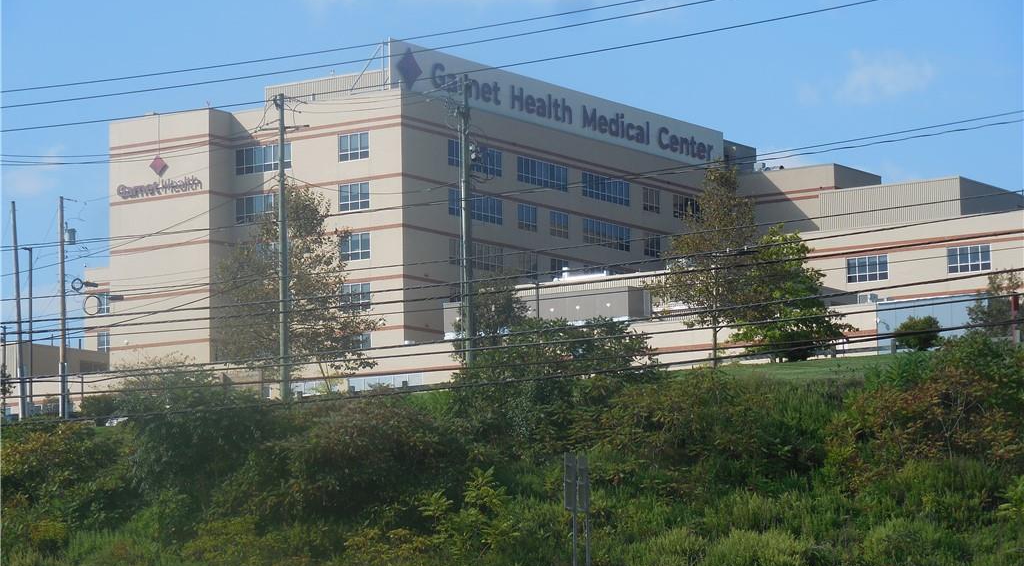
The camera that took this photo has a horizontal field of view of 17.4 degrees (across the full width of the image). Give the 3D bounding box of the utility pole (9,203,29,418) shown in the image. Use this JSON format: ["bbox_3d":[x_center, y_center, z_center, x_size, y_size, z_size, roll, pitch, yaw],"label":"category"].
[{"bbox_3d":[-28.346,1.608,192.000,0.370,12.349,0.370,-3,-8,0],"label":"utility pole"}]

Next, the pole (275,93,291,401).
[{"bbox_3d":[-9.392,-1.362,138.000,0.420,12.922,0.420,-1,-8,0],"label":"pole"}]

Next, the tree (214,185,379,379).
[{"bbox_3d":[-12.120,0.450,188.000,9.224,11.867,8.762,-1,-8,0],"label":"tree"}]

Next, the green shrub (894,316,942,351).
[{"bbox_3d":[26.997,3.420,222.000,3.188,2.524,3.028,-1,-8,0],"label":"green shrub"}]

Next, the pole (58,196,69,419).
[{"bbox_3d":[-25.225,1.378,188.000,0.400,12.598,0.400,-1,-8,0],"label":"pole"}]

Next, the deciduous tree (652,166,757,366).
[{"bbox_3d":[12.266,-1.020,213.000,6.627,12.935,6.296,-1,-8,0],"label":"deciduous tree"}]

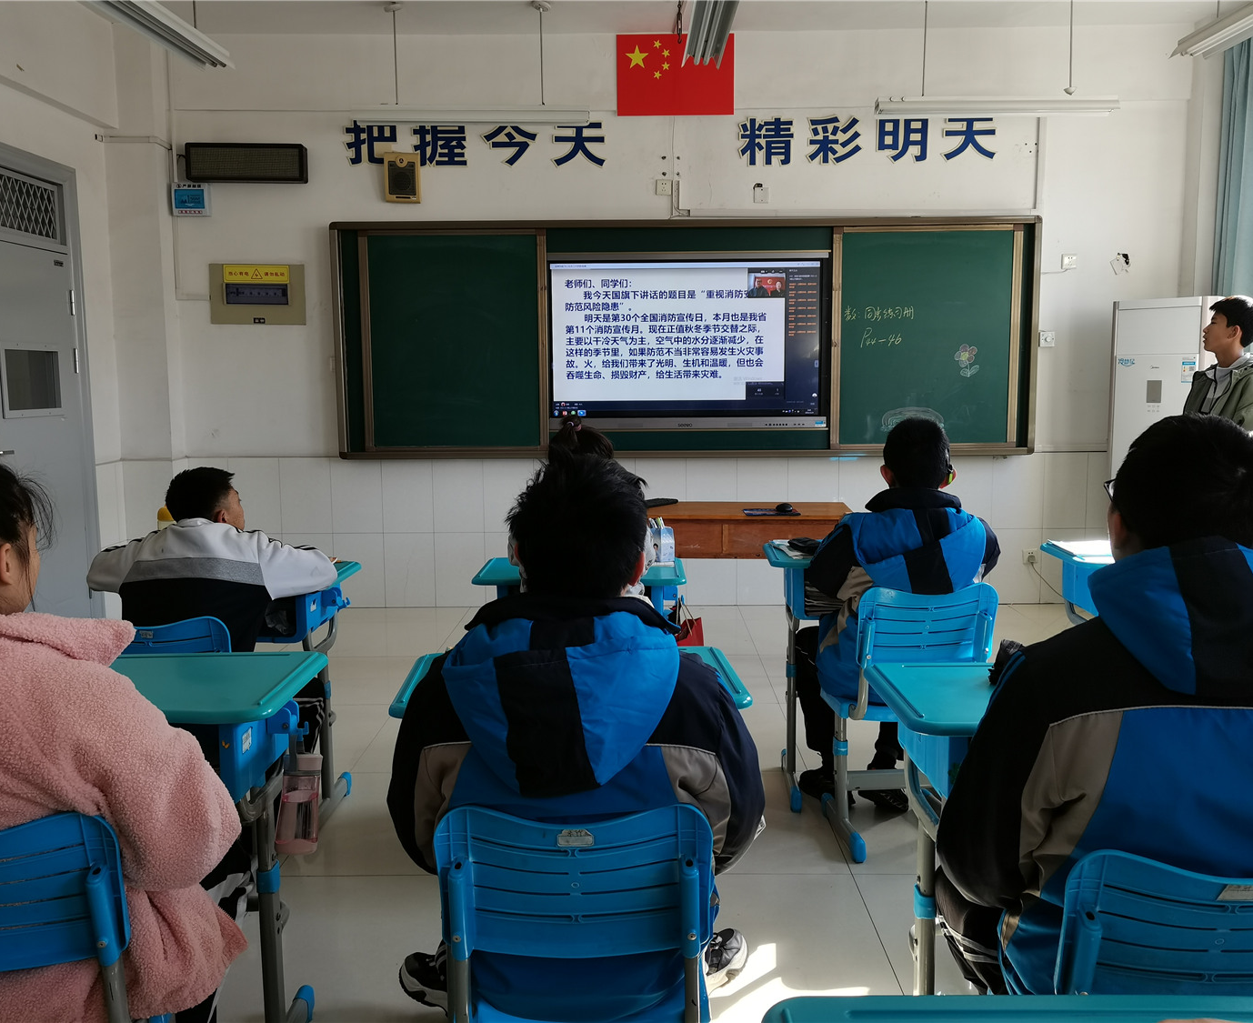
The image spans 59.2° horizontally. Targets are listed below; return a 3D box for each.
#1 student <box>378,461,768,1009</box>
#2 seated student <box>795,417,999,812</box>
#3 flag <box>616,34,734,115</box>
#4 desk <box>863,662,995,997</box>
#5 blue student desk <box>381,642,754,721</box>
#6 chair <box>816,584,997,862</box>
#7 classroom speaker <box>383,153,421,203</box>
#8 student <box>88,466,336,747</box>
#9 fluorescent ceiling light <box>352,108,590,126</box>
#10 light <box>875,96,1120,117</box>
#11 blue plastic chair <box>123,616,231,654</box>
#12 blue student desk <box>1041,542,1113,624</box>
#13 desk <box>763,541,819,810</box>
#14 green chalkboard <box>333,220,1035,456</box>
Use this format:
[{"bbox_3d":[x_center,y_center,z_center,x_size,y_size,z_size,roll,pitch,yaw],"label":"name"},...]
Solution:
[{"bbox_3d":[-0.095,0.505,2.008,0.650,1.256,0.820,-1,7,-2],"label":"student"},{"bbox_3d":[0.825,0.326,3.414,0.550,1.260,0.760,0,7,1],"label":"seated student"},{"bbox_3d":[0.277,-2.460,6.219,0.660,0.440,0.015,0,7,1],"label":"flag"},{"bbox_3d":[0.816,0.715,2.117,0.660,0.770,0.410,0,7,2],"label":"desk"},{"bbox_3d":[-0.107,0.703,2.266,0.660,0.770,0.410,-1,7,-4],"label":"blue student desk"},{"bbox_3d":[0.834,0.573,3.283,0.410,0.800,0.480,0,7,1],"label":"chair"},{"bbox_3d":[-1.261,-1.886,6.255,0.200,0.275,0.090,0,7,1],"label":"classroom speaker"},{"bbox_3d":[-1.197,0.415,3.292,0.690,1.130,0.800,0,7,4],"label":"student"},{"bbox_3d":[-0.810,-2.066,5.759,1.250,0.100,0.140,0,7,1],"label":"fluorescent ceiling light"},{"bbox_3d":[1.885,-2.069,5.593,1.230,0.085,0.130,0,7,1],"label":"light"},{"bbox_3d":[-1.173,0.619,3.023,0.400,0.770,0.460,0,7,1],"label":"blue plastic chair"},{"bbox_3d":[1.791,0.521,3.768,0.650,0.775,0.490,0,7,1],"label":"blue student desk"},{"bbox_3d":[0.811,0.524,3.781,0.650,0.775,0.500,0,7,1],"label":"desk"},{"bbox_3d":[0.337,-0.982,6.344,4.020,1.340,0.110,0,7,1],"label":"green chalkboard"}]

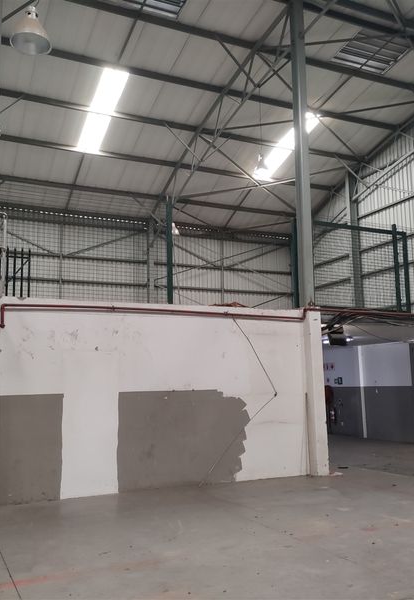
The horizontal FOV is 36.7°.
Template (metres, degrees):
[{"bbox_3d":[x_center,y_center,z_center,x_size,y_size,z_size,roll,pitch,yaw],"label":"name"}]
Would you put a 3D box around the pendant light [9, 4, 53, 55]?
[{"bbox_3d":[-1.998,-3.137,7.117,0.455,0.470,0.455,3,-10,-24],"label":"pendant light"}]

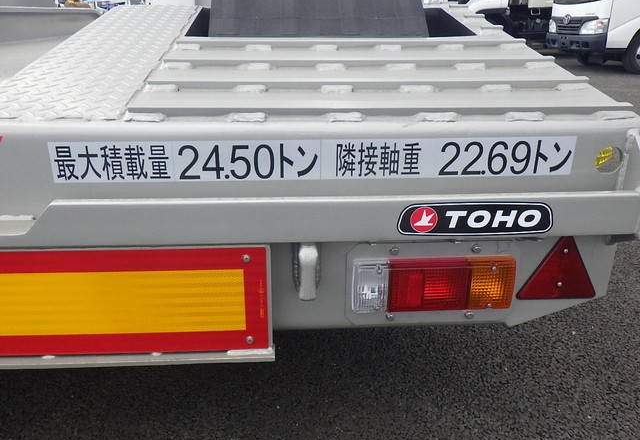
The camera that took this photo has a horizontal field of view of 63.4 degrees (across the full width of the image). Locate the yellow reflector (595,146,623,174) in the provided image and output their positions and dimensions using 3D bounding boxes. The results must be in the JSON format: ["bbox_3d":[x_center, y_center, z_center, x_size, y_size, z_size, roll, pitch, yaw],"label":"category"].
[{"bbox_3d":[0.496,-0.103,0.890,0.049,0.049,0.012,-1,20,-4],"label":"yellow reflector"}]

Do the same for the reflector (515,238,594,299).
[{"bbox_3d":[0.449,0.085,0.957,0.157,0.138,0.010,-1,20,-4],"label":"reflector"}]

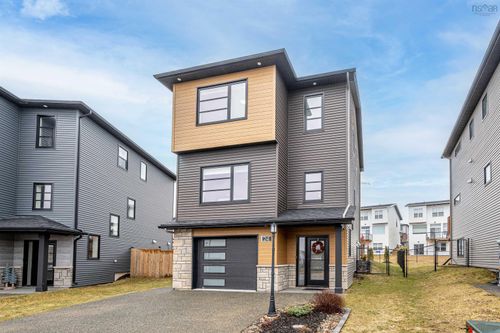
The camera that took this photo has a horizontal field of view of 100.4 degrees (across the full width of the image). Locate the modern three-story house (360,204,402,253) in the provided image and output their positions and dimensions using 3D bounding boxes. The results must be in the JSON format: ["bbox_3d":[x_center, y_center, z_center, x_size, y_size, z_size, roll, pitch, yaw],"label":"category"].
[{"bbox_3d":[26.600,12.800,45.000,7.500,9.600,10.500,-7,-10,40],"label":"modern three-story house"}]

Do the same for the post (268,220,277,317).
[{"bbox_3d":[0.560,2.530,5.200,0.180,2.300,0.180,-1,-8,8],"label":"post"}]

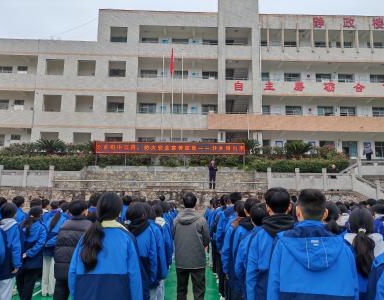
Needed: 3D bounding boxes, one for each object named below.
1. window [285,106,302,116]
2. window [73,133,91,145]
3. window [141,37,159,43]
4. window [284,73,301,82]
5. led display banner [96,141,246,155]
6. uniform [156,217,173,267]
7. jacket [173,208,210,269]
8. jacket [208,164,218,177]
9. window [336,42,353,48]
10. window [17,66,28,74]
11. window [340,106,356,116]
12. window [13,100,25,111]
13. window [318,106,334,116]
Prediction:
[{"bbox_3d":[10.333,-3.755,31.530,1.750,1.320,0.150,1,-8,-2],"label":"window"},{"bbox_3d":[-9.912,-0.791,28.148,1.615,1.550,0.200,1,-9,-1],"label":"window"},{"bbox_3d":[-4.315,-10.746,31.977,1.763,1.450,0.120,1,-9,-1],"label":"window"},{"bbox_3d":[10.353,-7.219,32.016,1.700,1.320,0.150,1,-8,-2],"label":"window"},{"bbox_3d":[-1.358,-0.129,20.054,9.743,0.839,0.150,1,-9,-1],"label":"led display banner"},{"bbox_3d":[-0.462,1.275,4.300,0.420,0.690,0.290,0,-8,6],"label":"uniform"},{"bbox_3d":[-0.007,1.154,4.070,0.500,0.740,0.310,0,-8,1],"label":"jacket"},{"bbox_3d":[1.282,1.222,18.600,0.540,0.730,0.360,1,-8,-3],"label":"jacket"},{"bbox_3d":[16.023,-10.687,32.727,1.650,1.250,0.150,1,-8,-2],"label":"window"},{"bbox_3d":[-16.691,-7.739,30.702,0.973,1.000,0.120,1,-9,-1],"label":"window"},{"bbox_3d":[15.731,-3.561,31.341,1.561,1.500,0.120,1,-9,-1],"label":"window"},{"bbox_3d":[-16.699,-4.312,30.172,0.909,1.000,0.120,1,-9,-1],"label":"window"},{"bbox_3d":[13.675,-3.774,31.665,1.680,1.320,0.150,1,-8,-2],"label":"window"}]

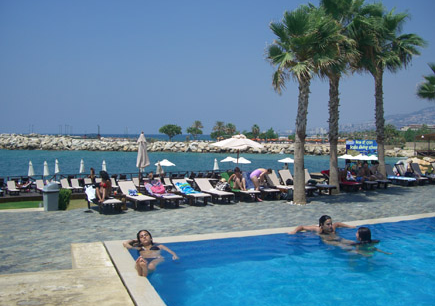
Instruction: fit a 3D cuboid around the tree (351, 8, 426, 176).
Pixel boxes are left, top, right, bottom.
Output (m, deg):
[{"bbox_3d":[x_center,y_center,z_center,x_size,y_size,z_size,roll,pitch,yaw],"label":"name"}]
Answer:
[{"bbox_3d":[7.895,-2.609,22.457,3.500,8.290,3.500,1,2,0],"label":"tree"}]

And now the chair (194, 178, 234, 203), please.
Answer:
[{"bbox_3d":[-0.144,1.393,17.269,0.650,0.750,1.900,-1,3,-30],"label":"chair"}]

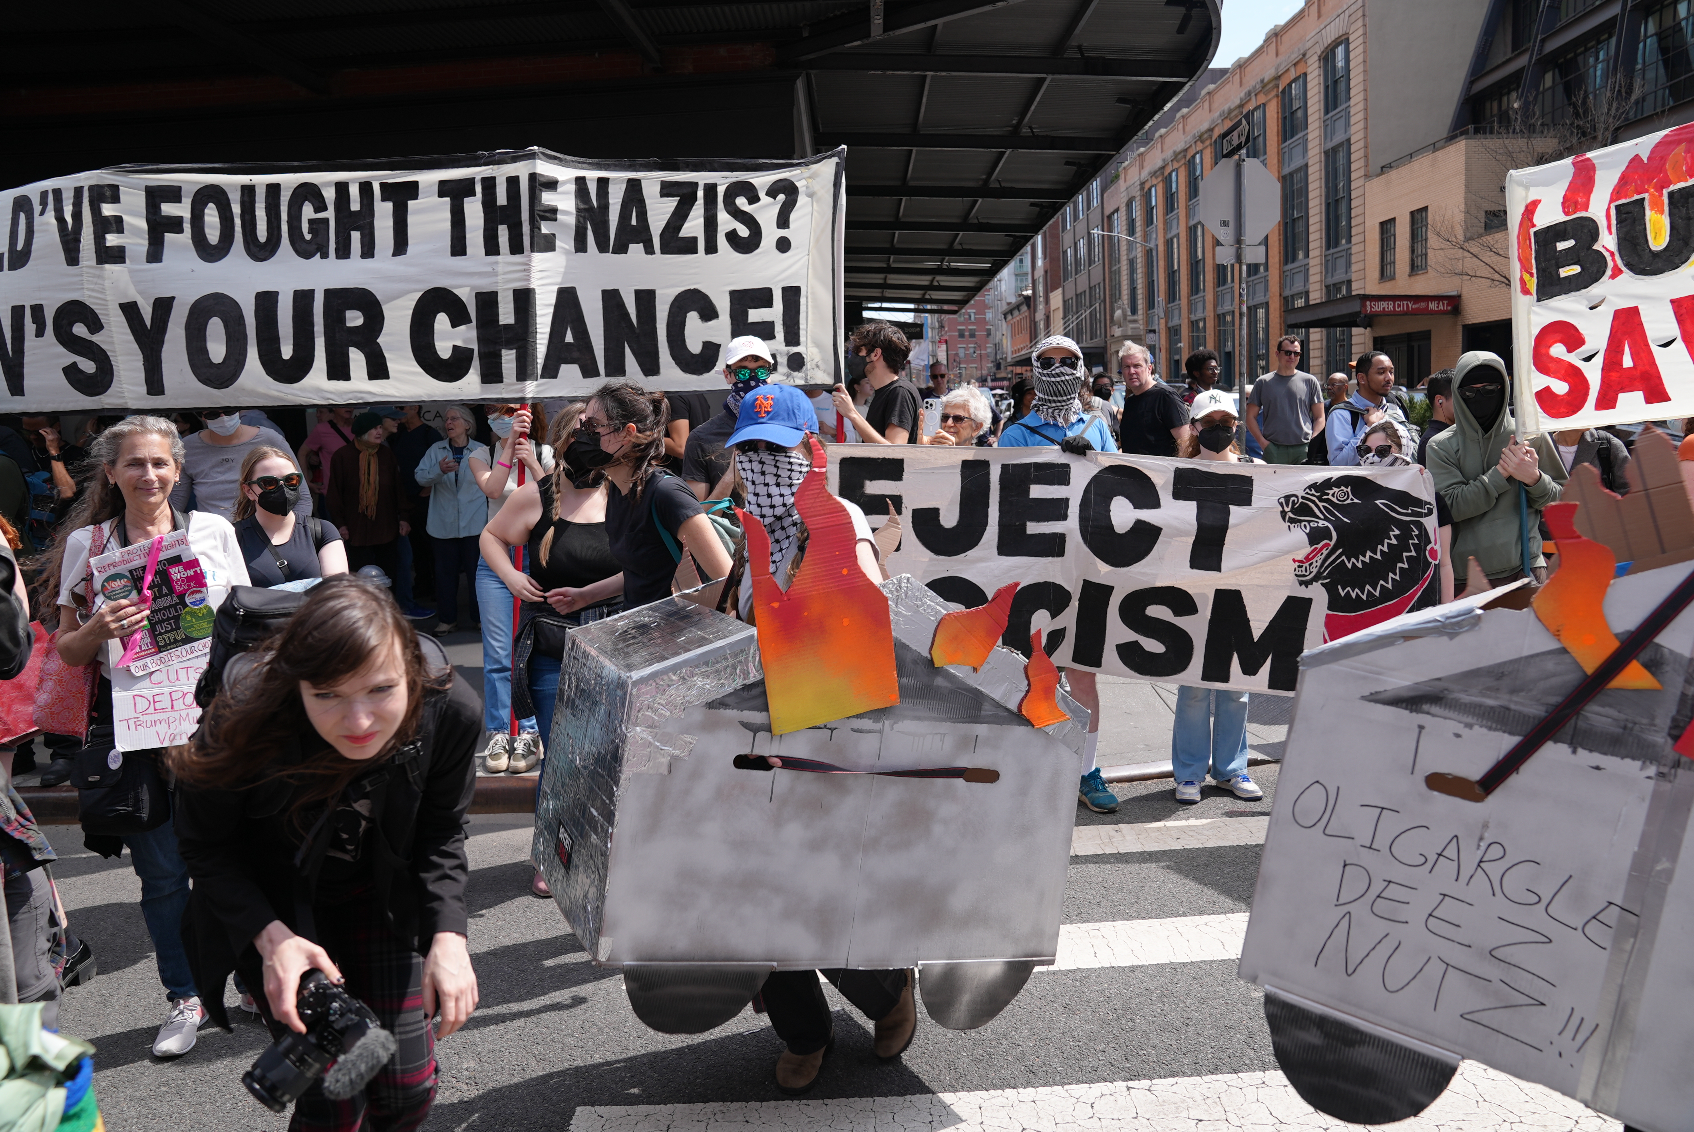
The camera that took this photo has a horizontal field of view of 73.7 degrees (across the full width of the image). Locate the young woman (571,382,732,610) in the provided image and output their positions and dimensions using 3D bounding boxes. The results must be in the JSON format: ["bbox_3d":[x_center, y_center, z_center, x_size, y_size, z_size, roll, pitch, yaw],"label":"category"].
[{"bbox_3d":[-0.590,0.285,3.490,0.450,1.700,0.500,-11,11,-40],"label":"young woman"}]

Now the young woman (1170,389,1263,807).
[{"bbox_3d":[1.392,0.114,4.329,0.480,1.580,0.380,-3,9,6],"label":"young woman"}]

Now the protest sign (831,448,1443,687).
[{"bbox_3d":[0.820,0.012,4.070,2.430,0.800,0.120,3,9,6],"label":"protest sign"}]

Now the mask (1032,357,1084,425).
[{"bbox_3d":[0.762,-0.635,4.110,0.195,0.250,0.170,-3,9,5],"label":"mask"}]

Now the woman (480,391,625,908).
[{"bbox_3d":[-0.870,0.287,3.775,0.600,1.650,0.380,-5,9,-8],"label":"woman"}]

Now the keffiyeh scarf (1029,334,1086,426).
[{"bbox_3d":[0.794,-0.702,4.280,0.215,0.340,0.250,-3,9,7],"label":"keffiyeh scarf"}]

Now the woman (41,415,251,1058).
[{"bbox_3d":[-1.771,0.462,2.991,0.520,1.690,0.400,-7,10,-20],"label":"woman"}]

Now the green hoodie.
[{"bbox_3d":[2.477,-0.380,4.320,0.480,0.850,0.380,-1,10,18],"label":"green hoodie"}]

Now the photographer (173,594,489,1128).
[{"bbox_3d":[-0.691,0.710,1.696,0.550,1.460,0.720,-7,10,-18],"label":"photographer"}]

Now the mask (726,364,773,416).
[{"bbox_3d":[-0.388,-0.688,4.450,0.170,0.185,0.150,-6,9,-10],"label":"mask"}]

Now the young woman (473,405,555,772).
[{"bbox_3d":[-1.405,0.049,4.750,0.450,1.610,0.380,-1,9,0],"label":"young woman"}]

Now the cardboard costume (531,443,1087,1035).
[{"bbox_3d":[-0.090,0.348,2.625,1.021,1.163,0.726,8,-1,-24],"label":"cardboard costume"}]

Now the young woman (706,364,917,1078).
[{"bbox_3d":[-0.101,0.406,2.718,0.500,1.650,0.500,-2,9,15],"label":"young woman"}]

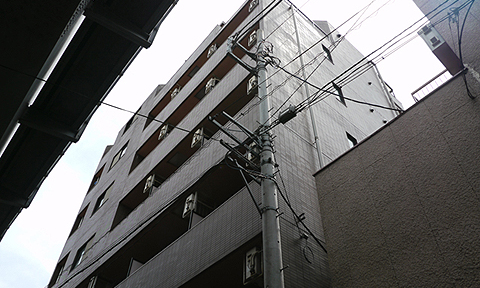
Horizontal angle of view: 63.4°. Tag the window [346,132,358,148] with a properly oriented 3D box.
[{"bbox_3d":[3.219,0.124,10.997,0.500,1.040,0.120,33,-56,-24],"label":"window"}]

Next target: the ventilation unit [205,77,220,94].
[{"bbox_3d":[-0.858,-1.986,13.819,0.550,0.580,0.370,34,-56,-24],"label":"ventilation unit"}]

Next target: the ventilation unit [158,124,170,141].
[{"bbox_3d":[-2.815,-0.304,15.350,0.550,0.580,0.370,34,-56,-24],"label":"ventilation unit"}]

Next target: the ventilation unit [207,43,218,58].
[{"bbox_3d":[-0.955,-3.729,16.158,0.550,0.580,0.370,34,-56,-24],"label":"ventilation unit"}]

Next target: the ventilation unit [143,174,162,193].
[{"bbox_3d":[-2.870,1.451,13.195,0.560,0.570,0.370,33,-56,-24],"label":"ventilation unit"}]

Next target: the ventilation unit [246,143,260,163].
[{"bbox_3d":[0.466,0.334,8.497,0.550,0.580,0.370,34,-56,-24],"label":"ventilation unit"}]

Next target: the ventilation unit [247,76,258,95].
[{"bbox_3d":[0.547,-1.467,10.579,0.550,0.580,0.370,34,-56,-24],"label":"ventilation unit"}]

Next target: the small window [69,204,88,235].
[{"bbox_3d":[-7.382,3.602,18.155,0.200,1.400,1.300,34,-56,-24],"label":"small window"}]

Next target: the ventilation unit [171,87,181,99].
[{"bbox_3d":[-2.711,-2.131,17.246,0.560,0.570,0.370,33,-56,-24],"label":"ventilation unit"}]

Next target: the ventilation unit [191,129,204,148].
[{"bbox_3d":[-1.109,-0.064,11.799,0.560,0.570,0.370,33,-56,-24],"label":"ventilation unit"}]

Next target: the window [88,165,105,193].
[{"bbox_3d":[-7.516,1.823,20.522,0.150,1.400,1.200,33,-56,-24],"label":"window"}]

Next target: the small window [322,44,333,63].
[{"bbox_3d":[3.442,-3.523,15.403,0.500,1.050,0.160,34,-56,-24],"label":"small window"}]

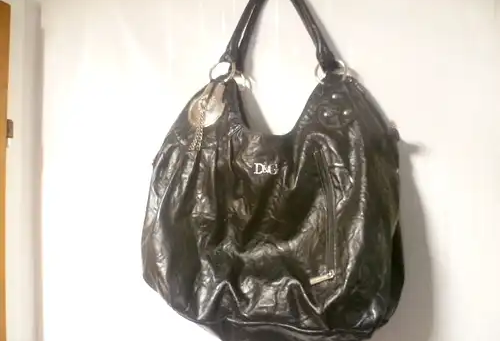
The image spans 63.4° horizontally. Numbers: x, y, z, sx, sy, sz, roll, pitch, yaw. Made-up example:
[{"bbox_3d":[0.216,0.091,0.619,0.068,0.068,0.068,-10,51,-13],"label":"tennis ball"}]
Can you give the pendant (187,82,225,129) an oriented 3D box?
[{"bbox_3d":[-0.070,-0.107,0.665,0.061,0.070,0.012,2,-6,11],"label":"pendant"}]

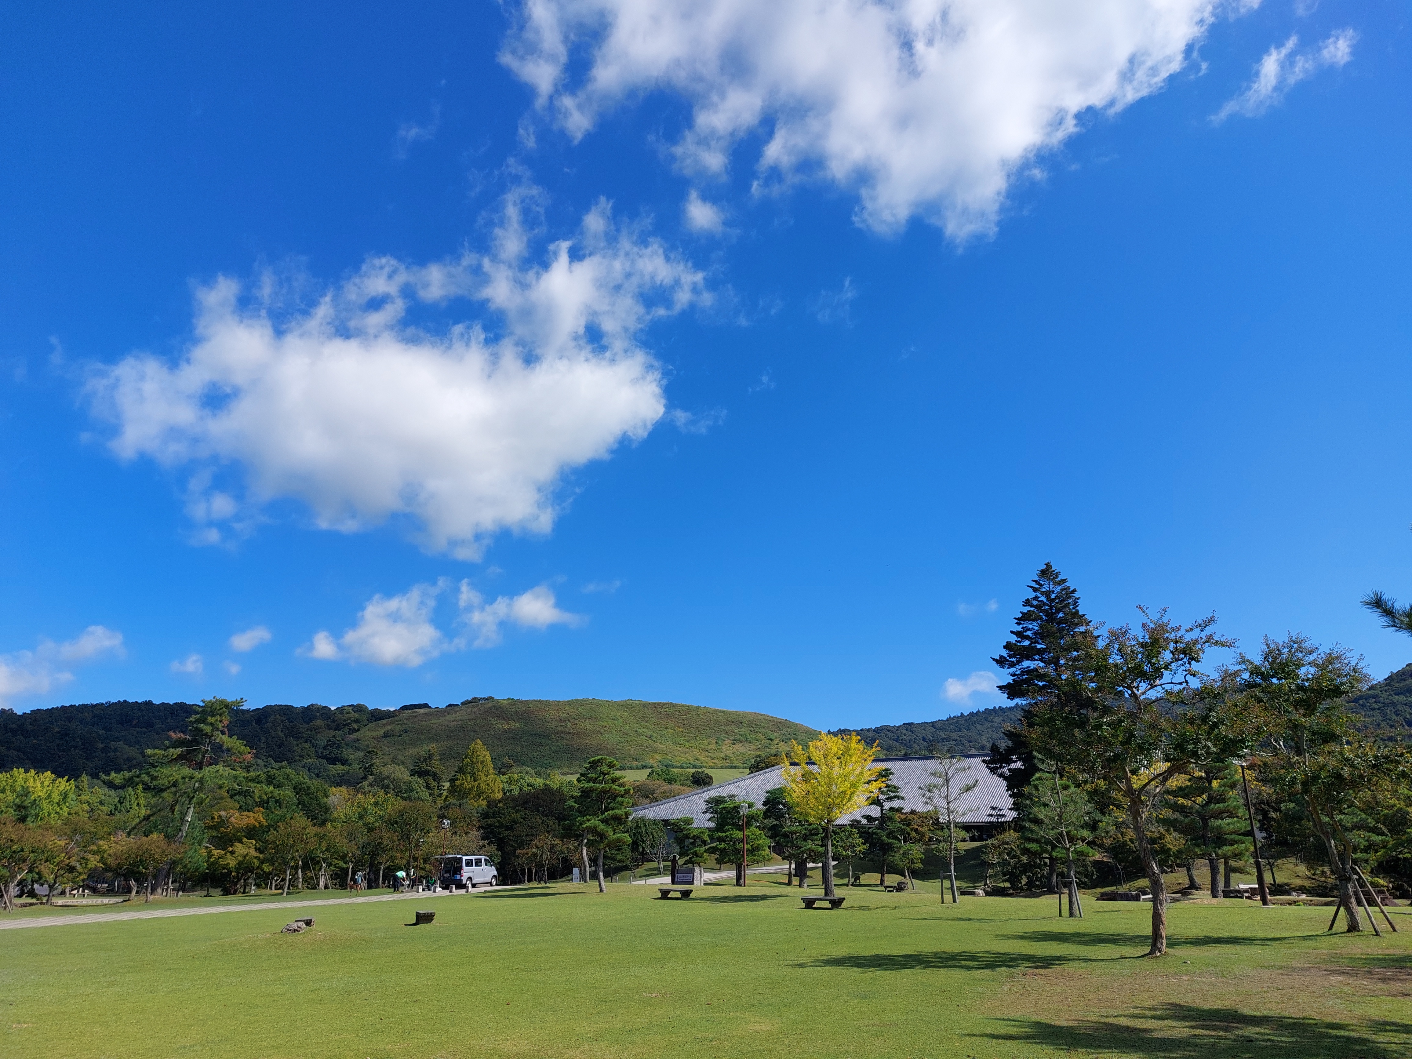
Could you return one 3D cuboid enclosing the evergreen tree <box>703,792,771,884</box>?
[{"bbox_3d":[1.994,19.651,61.974,4.342,5.525,4.125,0,-19,0],"label":"evergreen tree"}]

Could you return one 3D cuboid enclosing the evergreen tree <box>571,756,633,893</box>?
[{"bbox_3d":[-5.402,15.233,50.793,3.275,6.798,3.111,0,-19,0],"label":"evergreen tree"}]

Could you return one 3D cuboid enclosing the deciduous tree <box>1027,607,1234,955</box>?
[{"bbox_3d":[7.799,4.411,17.836,3.790,6.160,3.601,0,-19,0],"label":"deciduous tree"}]

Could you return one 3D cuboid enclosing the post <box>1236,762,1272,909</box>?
[{"bbox_3d":[19.527,10.785,34.904,0.500,4.981,0.500,0,-19,0],"label":"post"}]

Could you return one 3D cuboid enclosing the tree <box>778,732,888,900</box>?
[{"bbox_3d":[5.513,12.157,41.816,4.545,6.835,4.317,0,-19,0],"label":"tree"}]

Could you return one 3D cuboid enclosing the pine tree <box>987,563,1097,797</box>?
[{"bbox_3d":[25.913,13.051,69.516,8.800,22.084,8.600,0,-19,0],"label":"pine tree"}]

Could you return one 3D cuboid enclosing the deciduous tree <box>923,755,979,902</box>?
[{"bbox_3d":[9.882,11.921,39.261,2.221,5.631,2.110,0,-19,0],"label":"deciduous tree"}]

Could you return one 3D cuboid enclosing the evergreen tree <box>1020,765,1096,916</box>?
[{"bbox_3d":[10.605,9.284,29.385,2.295,4.325,2.180,0,-19,0],"label":"evergreen tree"}]

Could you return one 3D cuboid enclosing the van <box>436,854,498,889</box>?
[{"bbox_3d":[-14.974,21.724,62.192,1.680,1.920,4.250,-7,-20,20],"label":"van"}]

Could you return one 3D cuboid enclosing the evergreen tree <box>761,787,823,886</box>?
[{"bbox_3d":[5.182,18.571,59.175,3.746,5.822,3.559,0,-19,0],"label":"evergreen tree"}]

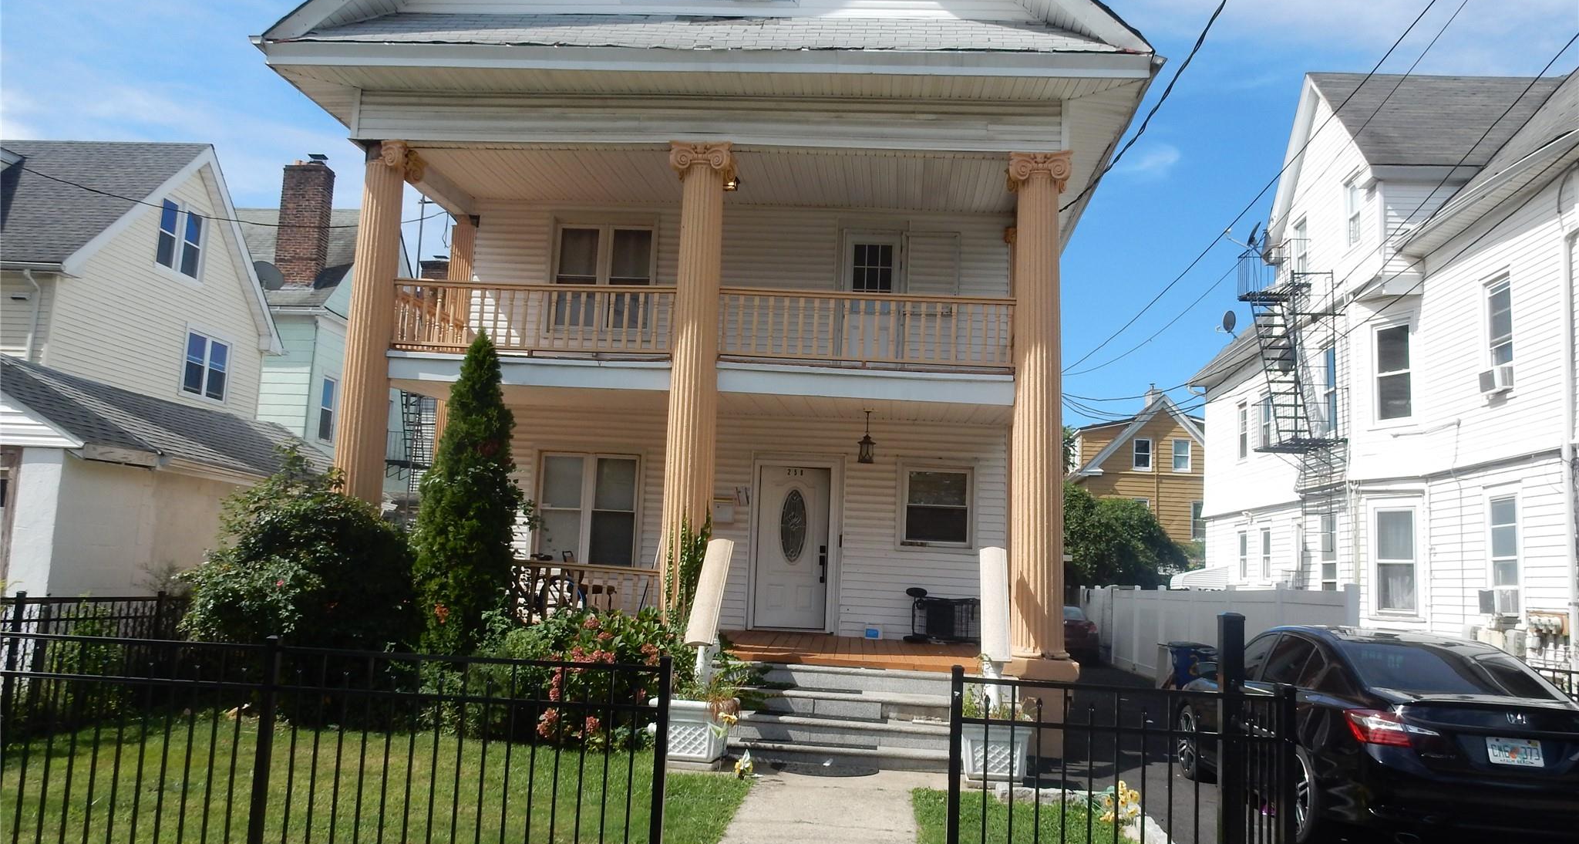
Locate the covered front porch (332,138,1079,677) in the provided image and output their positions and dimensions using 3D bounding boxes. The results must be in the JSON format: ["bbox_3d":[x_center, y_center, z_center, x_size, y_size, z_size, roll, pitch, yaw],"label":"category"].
[{"bbox_3d":[-0.845,-0.130,13.152,7.650,5.300,3.200,2,-7,5],"label":"covered front porch"}]

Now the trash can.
[{"bbox_3d":[5.993,3.728,16.644,0.650,1.050,0.760,2,-7,5],"label":"trash can"}]

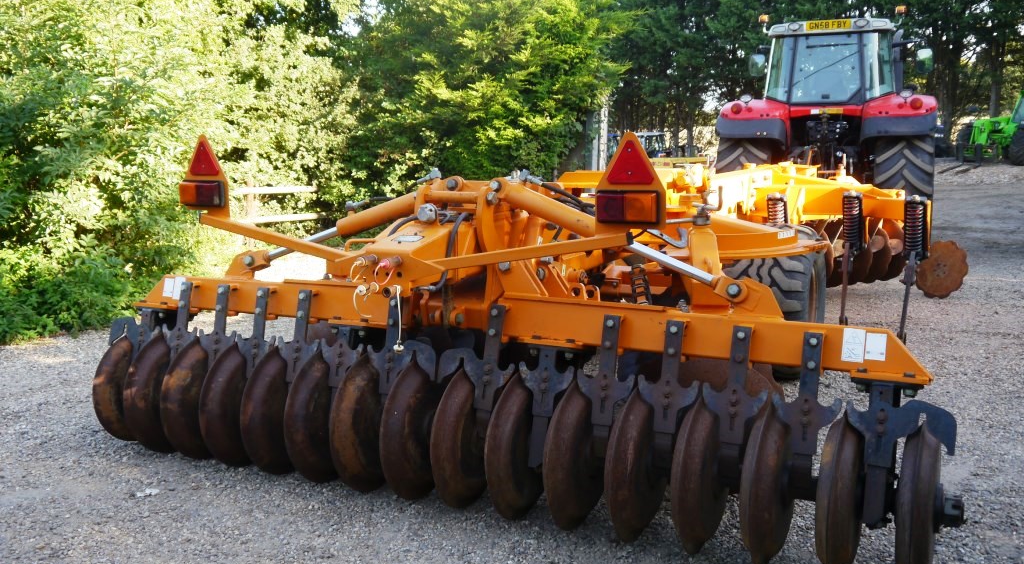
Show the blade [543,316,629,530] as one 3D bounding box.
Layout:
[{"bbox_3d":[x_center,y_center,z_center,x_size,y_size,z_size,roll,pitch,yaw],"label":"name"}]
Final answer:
[{"bbox_3d":[0.329,0.560,3.704,0.315,0.860,0.600,4,9,26],"label":"blade"}]

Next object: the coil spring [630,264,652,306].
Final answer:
[{"bbox_3d":[0.650,0.023,4.750,0.090,0.230,0.090,-10,9,27],"label":"coil spring"}]

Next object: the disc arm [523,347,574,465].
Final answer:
[{"bbox_3d":[0.139,0.512,3.811,0.240,0.510,0.130,4,9,28],"label":"disc arm"}]

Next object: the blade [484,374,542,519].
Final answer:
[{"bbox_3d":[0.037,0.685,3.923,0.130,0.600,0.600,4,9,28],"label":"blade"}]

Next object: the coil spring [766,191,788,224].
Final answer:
[{"bbox_3d":[2.054,-0.506,7.365,0.140,0.400,0.140,4,9,26],"label":"coil spring"}]

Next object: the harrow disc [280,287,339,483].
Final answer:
[{"bbox_3d":[-0.924,0.487,4.410,0.290,0.870,0.600,4,9,28],"label":"harrow disc"}]

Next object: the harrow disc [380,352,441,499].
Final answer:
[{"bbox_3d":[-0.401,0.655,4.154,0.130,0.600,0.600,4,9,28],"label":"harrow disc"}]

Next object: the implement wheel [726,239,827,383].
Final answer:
[{"bbox_3d":[1.790,0.126,6.337,0.510,1.050,1.050,4,9,28],"label":"implement wheel"}]

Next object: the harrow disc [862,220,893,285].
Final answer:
[{"bbox_3d":[3.380,-0.267,8.850,0.090,0.570,0.570,-3,9,-22],"label":"harrow disc"}]

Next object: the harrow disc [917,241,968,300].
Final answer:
[{"bbox_3d":[3.661,-0.104,8.050,0.500,0.500,0.060,4,9,24],"label":"harrow disc"}]

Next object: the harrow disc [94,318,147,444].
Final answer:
[{"bbox_3d":[-1.976,0.502,4.975,0.250,0.700,0.600,4,9,28],"label":"harrow disc"}]

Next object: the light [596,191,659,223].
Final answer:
[{"bbox_3d":[0.385,-0.252,3.170,0.205,0.106,0.060,4,9,28],"label":"light"}]

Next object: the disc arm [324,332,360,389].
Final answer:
[{"bbox_3d":[-0.759,0.331,4.196,0.235,0.260,0.040,4,-6,26],"label":"disc arm"}]

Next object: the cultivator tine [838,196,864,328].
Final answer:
[{"bbox_3d":[2.542,-0.144,7.154,0.170,1.070,0.500,4,9,28],"label":"cultivator tine"}]

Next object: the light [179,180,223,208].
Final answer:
[{"bbox_3d":[-1.294,-0.363,3.945,0.215,0.107,0.065,4,9,26],"label":"light"}]

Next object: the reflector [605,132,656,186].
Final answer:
[{"bbox_3d":[0.390,-0.398,3.101,0.163,0.155,0.020,4,9,26],"label":"reflector"}]

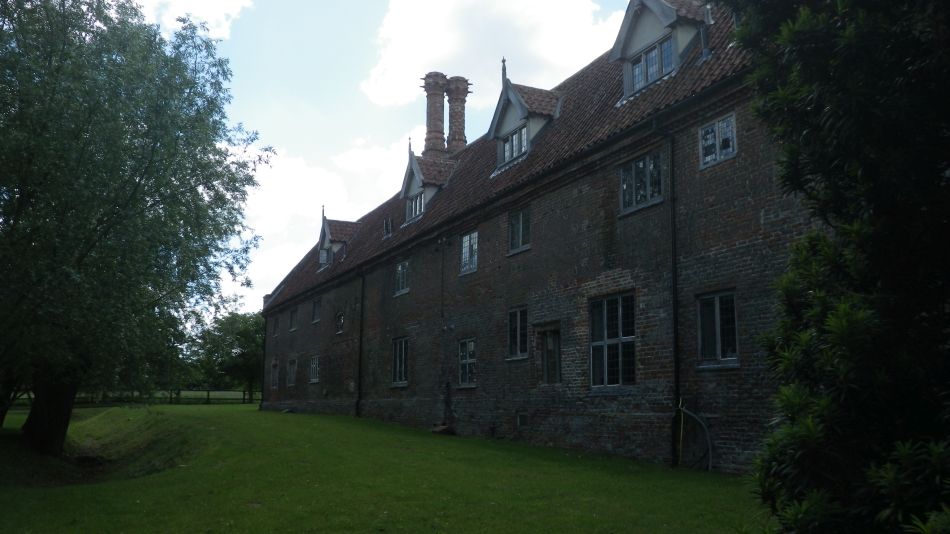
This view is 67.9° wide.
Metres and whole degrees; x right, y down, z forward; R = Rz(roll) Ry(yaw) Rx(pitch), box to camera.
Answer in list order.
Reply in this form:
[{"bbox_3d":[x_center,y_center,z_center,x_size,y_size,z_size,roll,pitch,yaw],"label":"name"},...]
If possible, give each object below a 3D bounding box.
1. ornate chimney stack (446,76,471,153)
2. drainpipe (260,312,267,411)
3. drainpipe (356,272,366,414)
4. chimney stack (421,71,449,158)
[{"bbox_3d":[-0.659,-5.924,27.870,0.930,3.474,0.930,7,-13,-27],"label":"ornate chimney stack"},{"bbox_3d":[-11.823,5.221,39.492,0.140,5.447,0.120,7,-13,-27],"label":"drainpipe"},{"bbox_3d":[-4.074,2.637,25.154,0.150,5.230,0.120,7,-13,-27],"label":"drainpipe"},{"bbox_3d":[-1.541,-5.973,27.397,0.930,3.553,0.930,7,-13,-27],"label":"chimney stack"}]

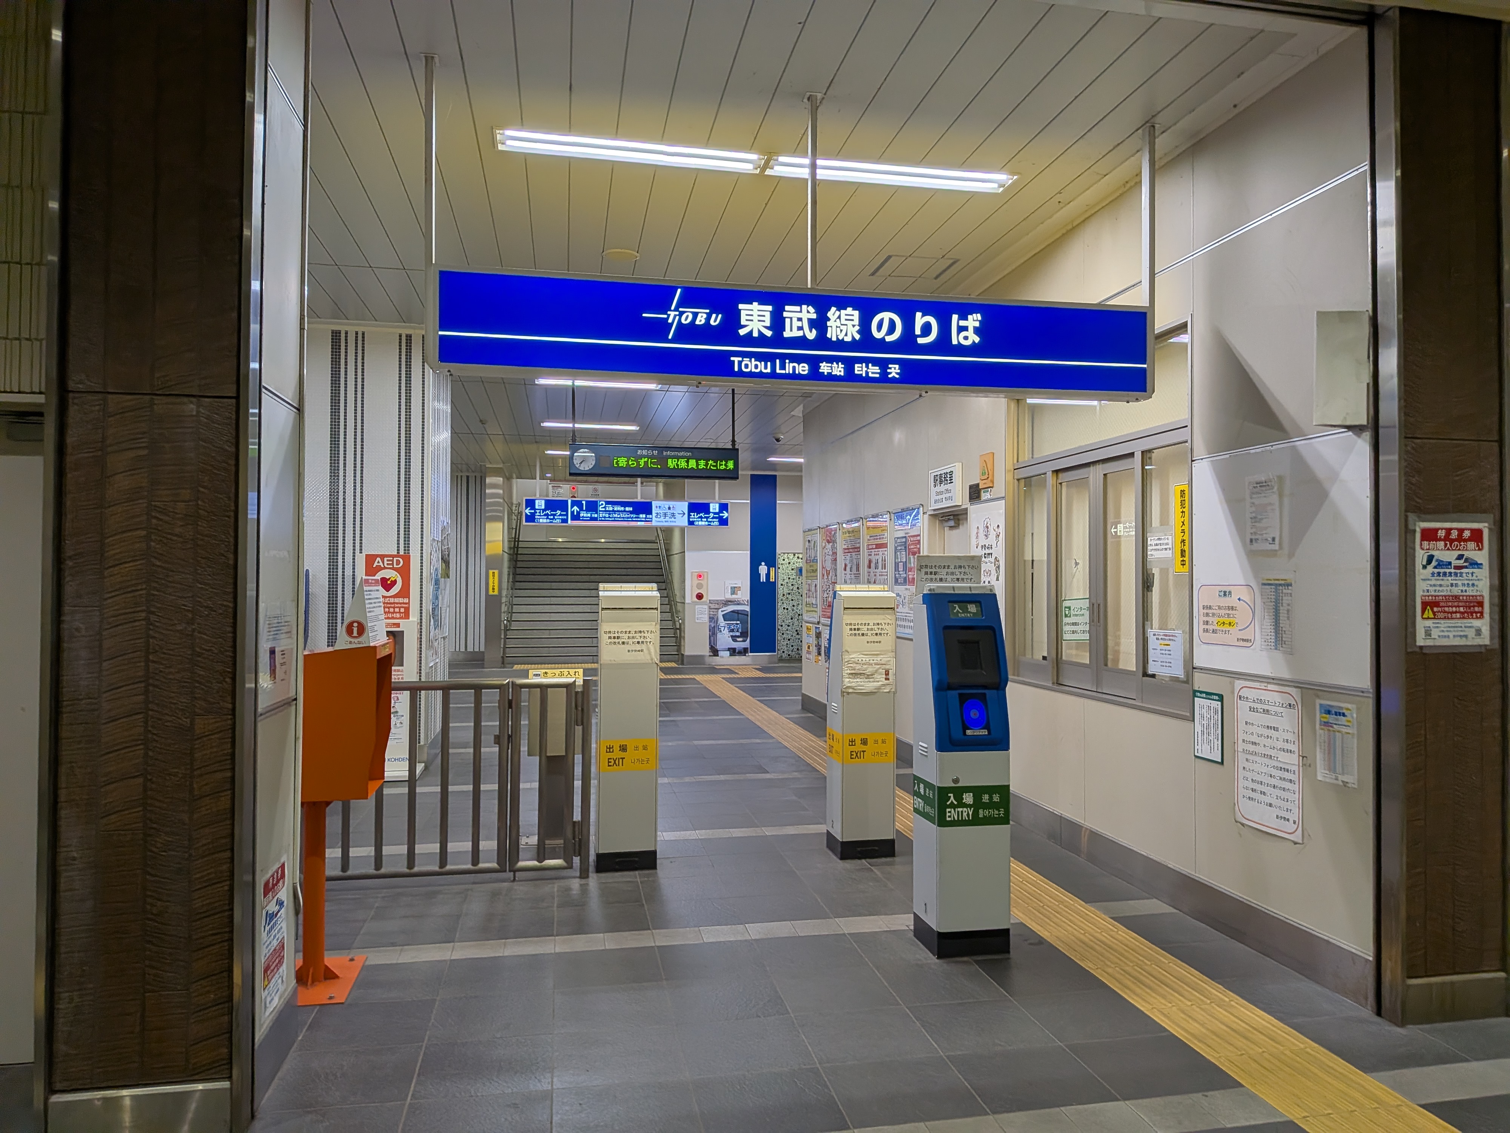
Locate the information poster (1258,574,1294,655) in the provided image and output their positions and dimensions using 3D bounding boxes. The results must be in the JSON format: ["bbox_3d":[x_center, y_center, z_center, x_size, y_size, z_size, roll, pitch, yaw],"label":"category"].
[{"bbox_3d":[2.071,0.192,4.161,0.009,0.300,0.200,0,-1,-11],"label":"information poster"}]

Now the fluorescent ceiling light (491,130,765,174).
[{"bbox_3d":[-0.570,-1.957,4.963,1.262,0.060,0.233,0,-1,-10],"label":"fluorescent ceiling light"}]

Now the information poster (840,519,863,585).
[{"bbox_3d":[0.956,0.077,10.504,0.030,1.097,0.825,0,-1,-10],"label":"information poster"}]

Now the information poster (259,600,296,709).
[{"bbox_3d":[-1.461,0.261,3.217,0.010,0.302,0.418,0,-1,-10],"label":"information poster"}]

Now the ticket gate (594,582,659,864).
[{"bbox_3d":[-0.700,0.855,5.693,0.322,1.515,0.302,0,-1,-10],"label":"ticket gate"}]

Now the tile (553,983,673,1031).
[{"bbox_3d":[-0.512,1.586,3.762,0.408,0.012,0.397,0,-1,-10],"label":"tile"}]

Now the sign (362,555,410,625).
[{"bbox_3d":[-2.861,0.164,8.162,0.350,0.510,0.015,0,-1,-11],"label":"sign"}]

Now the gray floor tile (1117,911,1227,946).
[{"bbox_3d":[1.842,1.626,4.670,0.415,0.010,0.390,0,-1,-10],"label":"gray floor tile"}]

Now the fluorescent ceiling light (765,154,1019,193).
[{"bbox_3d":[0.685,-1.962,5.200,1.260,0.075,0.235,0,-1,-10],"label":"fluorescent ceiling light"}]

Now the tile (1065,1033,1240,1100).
[{"bbox_3d":[1.260,1.592,3.312,0.415,0.020,0.385,0,-1,-10],"label":"tile"}]

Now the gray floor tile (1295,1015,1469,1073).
[{"bbox_3d":[2.053,1.580,3.457,0.400,0.015,0.394,0,-1,-11],"label":"gray floor tile"}]

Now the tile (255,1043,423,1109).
[{"bbox_3d":[-1.253,1.575,3.229,0.408,0.012,0.397,0,-1,-10],"label":"tile"}]

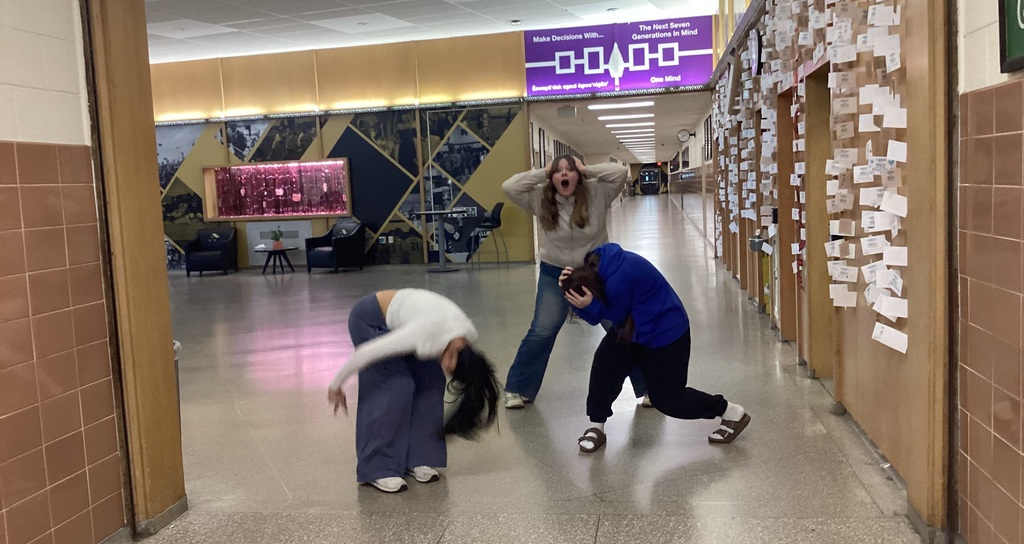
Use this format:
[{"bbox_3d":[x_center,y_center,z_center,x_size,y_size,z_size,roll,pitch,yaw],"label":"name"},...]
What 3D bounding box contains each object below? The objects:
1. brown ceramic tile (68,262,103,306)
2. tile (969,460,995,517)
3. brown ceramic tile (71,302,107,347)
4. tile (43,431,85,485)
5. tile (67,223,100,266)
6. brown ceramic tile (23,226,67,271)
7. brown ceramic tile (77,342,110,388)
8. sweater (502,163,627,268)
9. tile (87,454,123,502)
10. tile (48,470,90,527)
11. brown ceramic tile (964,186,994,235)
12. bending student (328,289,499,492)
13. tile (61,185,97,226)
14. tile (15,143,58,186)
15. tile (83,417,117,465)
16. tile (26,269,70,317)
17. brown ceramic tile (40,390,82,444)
[{"bbox_3d":[-1.656,0.051,3.561,0.012,0.149,0.205,-2,5,9],"label":"brown ceramic tile"},{"bbox_3d":[1.531,0.713,2.985,0.012,0.147,0.211,-2,6,9],"label":"tile"},{"bbox_3d":[-1.648,0.205,3.576,0.012,0.149,0.205,-2,5,9],"label":"brown ceramic tile"},{"bbox_3d":[-1.696,0.702,3.473,0.015,0.153,0.226,-2,6,9],"label":"tile"},{"bbox_3d":[-1.663,-0.103,3.547,0.012,0.149,0.205,-2,5,9],"label":"tile"},{"bbox_3d":[-1.697,-0.081,3.332,0.012,0.149,0.223,-2,5,9],"label":"brown ceramic tile"},{"bbox_3d":[-1.676,0.365,3.662,0.015,0.153,0.210,-2,6,9],"label":"brown ceramic tile"},{"bbox_3d":[0.330,-0.355,5.756,0.750,0.640,0.340,-2,5,6],"label":"sweater"},{"bbox_3d":[-1.654,0.836,3.707,0.015,0.153,0.210,-2,6,9],"label":"tile"},{"bbox_3d":[-1.672,0.854,3.460,0.012,0.152,0.224,-2,5,9],"label":"tile"},{"bbox_3d":[1.488,-0.196,2.898,0.012,0.147,0.211,-2,6,9],"label":"brown ceramic tile"},{"bbox_3d":[-0.463,0.540,4.333,0.720,0.924,0.500,-1,6,19],"label":"bending student"},{"bbox_3d":[-1.643,-0.252,3.477,0.012,0.147,0.197,-2,6,10],"label":"tile"},{"bbox_3d":[-1.712,-0.389,3.302,0.012,0.149,0.223,-2,5,9],"label":"tile"},{"bbox_3d":[-1.661,0.679,3.692,0.015,0.153,0.210,-2,6,9],"label":"tile"},{"bbox_3d":[-1.664,0.073,3.297,0.012,0.147,0.217,-2,6,10],"label":"tile"},{"bbox_3d":[-1.667,0.536,3.390,0.012,0.149,0.223,-2,5,9],"label":"brown ceramic tile"}]

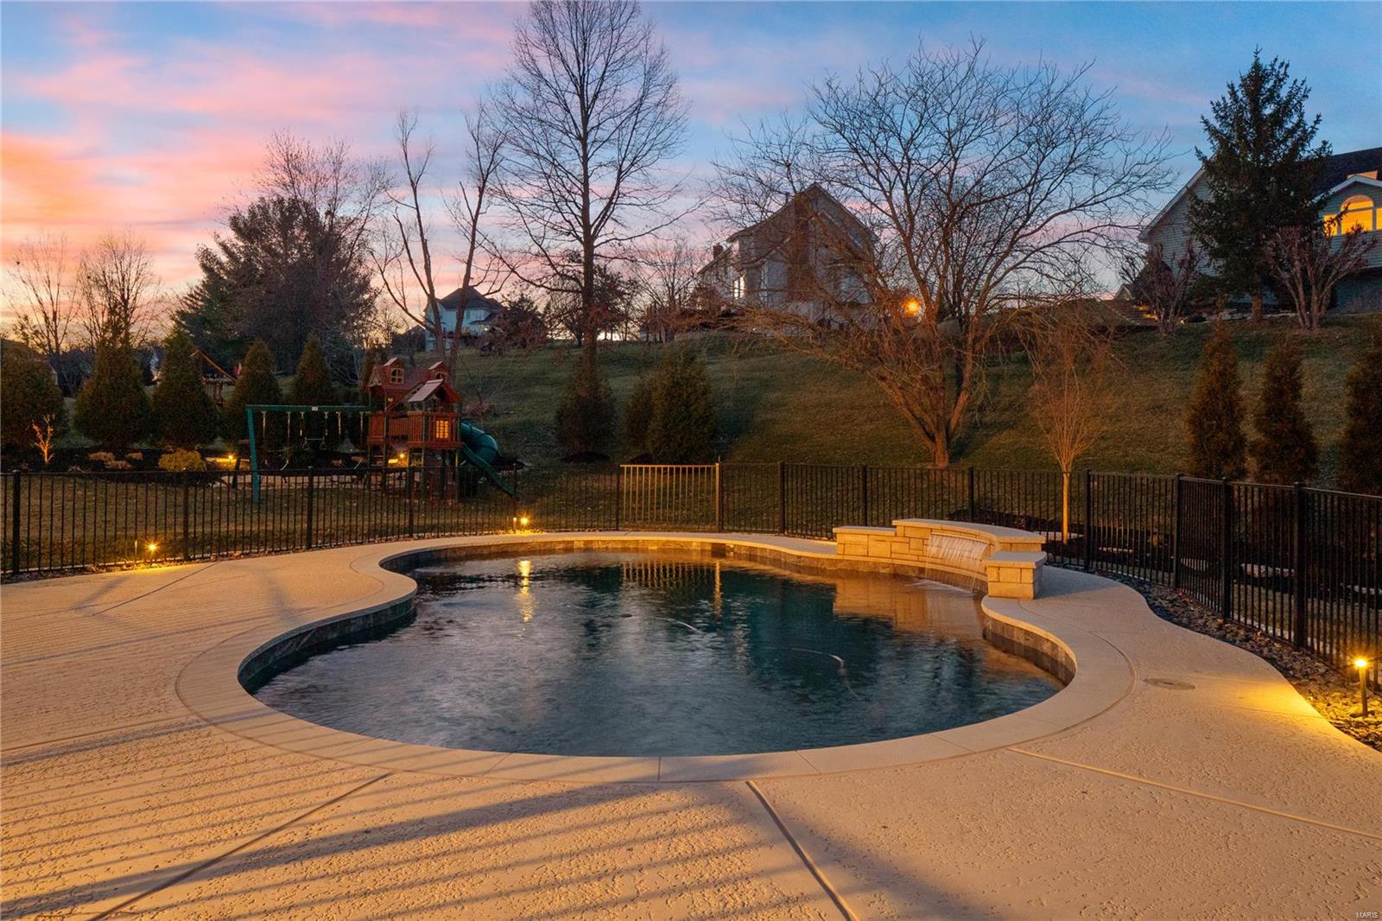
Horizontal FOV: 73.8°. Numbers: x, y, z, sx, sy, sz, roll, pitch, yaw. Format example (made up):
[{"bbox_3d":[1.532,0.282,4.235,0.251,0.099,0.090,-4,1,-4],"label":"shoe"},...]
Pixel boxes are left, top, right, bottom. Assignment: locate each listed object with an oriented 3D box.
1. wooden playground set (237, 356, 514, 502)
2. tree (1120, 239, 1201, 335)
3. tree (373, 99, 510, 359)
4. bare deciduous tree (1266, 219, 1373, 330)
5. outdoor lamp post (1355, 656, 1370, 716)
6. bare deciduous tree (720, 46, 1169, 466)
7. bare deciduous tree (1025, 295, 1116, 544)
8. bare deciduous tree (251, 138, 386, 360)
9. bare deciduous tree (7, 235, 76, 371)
[{"bbox_3d":[-8.140,-0.950,24.630,6.800,3.880,3.100,0,0,-40],"label":"wooden playground set"},{"bbox_3d":[18.900,-7.030,37.000,3.200,3.830,3.000,0,0,0],"label":"tree"},{"bbox_3d":[-10.900,-9.070,40.000,5.700,12.800,5.200,0,0,0],"label":"tree"},{"bbox_3d":[23.900,-7.120,35.000,4.050,4.150,3.800,0,0,0],"label":"bare deciduous tree"},{"bbox_3d":[3.470,1.164,4.750,0.080,0.330,0.080,0,0,0],"label":"outdoor lamp post"},{"bbox_3d":[6.020,-4.970,22.000,10.500,10.200,9.800,0,0,0],"label":"bare deciduous tree"},{"bbox_3d":[5.470,-0.585,13.300,1.380,3.530,1.350,0,0,0],"label":"bare deciduous tree"},{"bbox_3d":[-20.900,-11.700,52.000,8.000,13.800,7.500,0,0,0],"label":"bare deciduous tree"},{"bbox_3d":[-43.700,-10.400,62.000,4.600,10.000,4.400,0,0,0],"label":"bare deciduous tree"}]

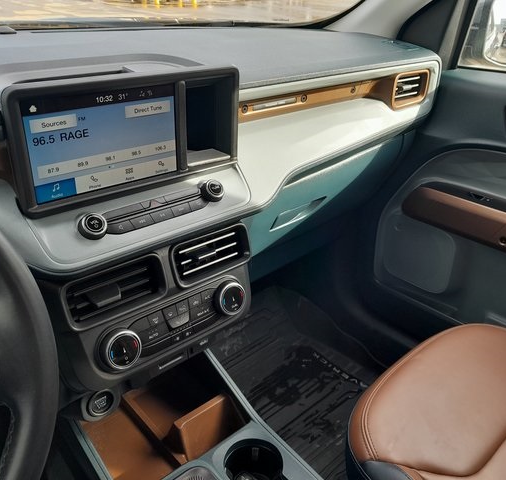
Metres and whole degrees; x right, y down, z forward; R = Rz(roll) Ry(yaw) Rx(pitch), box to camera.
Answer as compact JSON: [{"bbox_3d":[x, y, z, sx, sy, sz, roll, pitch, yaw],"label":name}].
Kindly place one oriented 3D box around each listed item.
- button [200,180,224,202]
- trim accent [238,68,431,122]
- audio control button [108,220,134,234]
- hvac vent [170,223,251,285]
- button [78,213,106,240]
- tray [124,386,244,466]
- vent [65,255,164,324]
[{"bbox_3d":[-0.051,-0.062,0.638,0.028,0.028,0.015,-21,0,-37],"label":"button"},{"bbox_3d":[0.160,-0.247,0.866,0.465,0.064,0.060,-21,39,-37],"label":"trim accent"},{"bbox_3d":[-0.148,-0.013,0.563,0.031,0.013,0.006,-21,0,-37],"label":"audio control button"},{"bbox_3d":[-0.057,0.018,0.664,0.119,0.056,0.027,-21,20,-37],"label":"hvac vent"},{"bbox_3d":[-0.172,-0.014,0.539,0.028,0.028,0.015,-21,0,-37],"label":"button"},{"bbox_3d":[-0.120,0.276,0.822,0.127,0.063,0.158,-21,39,-37],"label":"tray"},{"bbox_3d":[-0.160,0.058,0.580,0.119,0.056,0.027,-21,20,-37],"label":"vent"}]

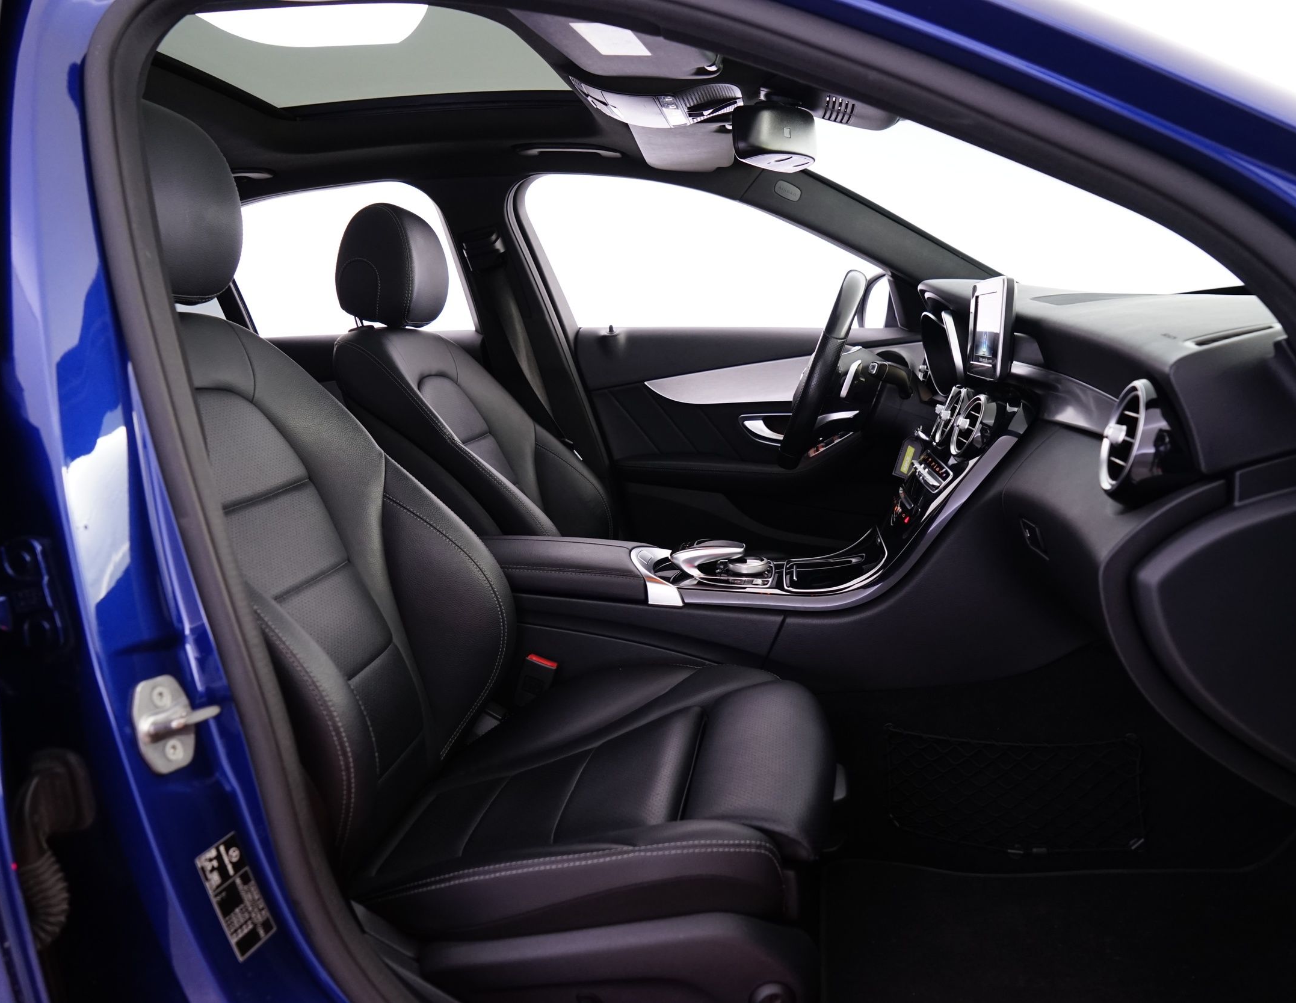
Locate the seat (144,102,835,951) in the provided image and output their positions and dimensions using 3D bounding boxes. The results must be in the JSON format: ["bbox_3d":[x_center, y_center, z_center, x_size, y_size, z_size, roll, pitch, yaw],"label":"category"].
[{"bbox_3d":[-0.210,0.020,1.119,0.850,0.920,0.530,1,8,7],"label":"seat"}]

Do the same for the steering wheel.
[{"bbox_3d":[0.317,-0.233,1.780,0.090,0.360,0.370,18,10,4],"label":"steering wheel"}]

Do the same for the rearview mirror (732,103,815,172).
[{"bbox_3d":[0.177,-0.494,1.378,0.055,0.070,0.230,1,9,27],"label":"rearview mirror"}]

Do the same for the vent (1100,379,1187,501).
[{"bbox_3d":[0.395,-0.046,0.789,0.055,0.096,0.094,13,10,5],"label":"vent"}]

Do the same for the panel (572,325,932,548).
[{"bbox_3d":[0.274,-0.070,2.129,0.880,0.590,0.130,1,8,7],"label":"panel"}]

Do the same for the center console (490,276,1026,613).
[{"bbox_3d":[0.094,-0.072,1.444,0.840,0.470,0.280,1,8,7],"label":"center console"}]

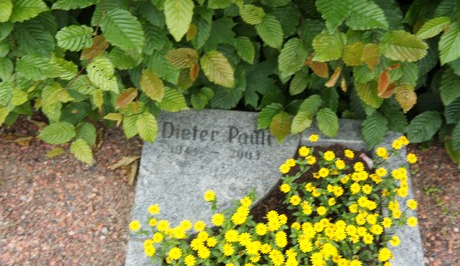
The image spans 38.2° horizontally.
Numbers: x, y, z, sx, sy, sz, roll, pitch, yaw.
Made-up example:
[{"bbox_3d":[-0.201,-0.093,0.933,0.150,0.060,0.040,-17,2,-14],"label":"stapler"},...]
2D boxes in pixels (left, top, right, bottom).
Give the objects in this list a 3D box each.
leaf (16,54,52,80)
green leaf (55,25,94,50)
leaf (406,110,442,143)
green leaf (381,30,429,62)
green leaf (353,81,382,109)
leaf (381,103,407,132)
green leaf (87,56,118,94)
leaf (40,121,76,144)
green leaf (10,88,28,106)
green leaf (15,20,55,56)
[{"bbox_3d":[-0.347,-0.116,1.180,0.068,0.015,0.046,9,82,-7],"label":"leaf"},{"bbox_3d":[-0.285,-0.175,1.220,0.071,0.015,0.047,-13,95,-11],"label":"green leaf"},{"bbox_3d":[0.398,-0.013,1.360,0.086,0.018,0.053,-39,77,8],"label":"leaf"},{"bbox_3d":[0.310,-0.154,1.180,0.083,0.013,0.056,5,87,12],"label":"green leaf"},{"bbox_3d":[0.273,-0.076,1.312,0.041,0.073,0.018,-42,14,4],"label":"green leaf"},{"bbox_3d":[0.321,-0.035,1.310,0.054,0.012,0.080,-27,82,10],"label":"leaf"},{"bbox_3d":[-0.244,-0.112,1.274,0.048,0.089,0.018,-42,14,-2],"label":"green leaf"},{"bbox_3d":[-0.363,0.001,1.400,0.077,0.018,0.046,-2,78,6],"label":"leaf"},{"bbox_3d":[-0.381,-0.064,1.200,0.037,0.007,0.026,-37,94,-15],"label":"green leaf"},{"bbox_3d":[-0.356,-0.172,1.210,0.083,0.015,0.060,45,79,-1],"label":"green leaf"}]

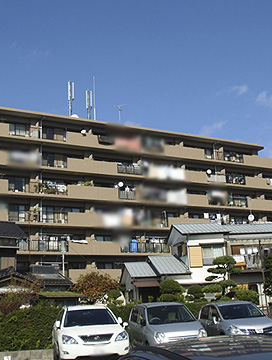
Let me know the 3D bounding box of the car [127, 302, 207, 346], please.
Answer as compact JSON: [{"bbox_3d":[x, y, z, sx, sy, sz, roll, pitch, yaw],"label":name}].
[{"bbox_3d":[0.931,4.622,17.101,1.690,1.630,3.950,0,-13,-12],"label":"car"}]

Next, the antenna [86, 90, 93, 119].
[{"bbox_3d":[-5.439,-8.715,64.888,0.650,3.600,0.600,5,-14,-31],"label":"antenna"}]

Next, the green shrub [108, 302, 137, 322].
[{"bbox_3d":[-0.478,4.712,19.652,1.050,0.850,0.900,1,-13,-15],"label":"green shrub"}]

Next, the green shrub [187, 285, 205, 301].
[{"bbox_3d":[2.605,4.926,24.286,0.800,0.720,0.800,-2,-12,0],"label":"green shrub"}]

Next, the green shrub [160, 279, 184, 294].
[{"bbox_3d":[1.484,4.581,23.860,1.000,0.720,1.000,-2,-12,0],"label":"green shrub"}]

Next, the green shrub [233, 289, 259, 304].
[{"bbox_3d":[4.685,5.027,23.734,1.150,0.850,1.150,1,-13,-15],"label":"green shrub"}]

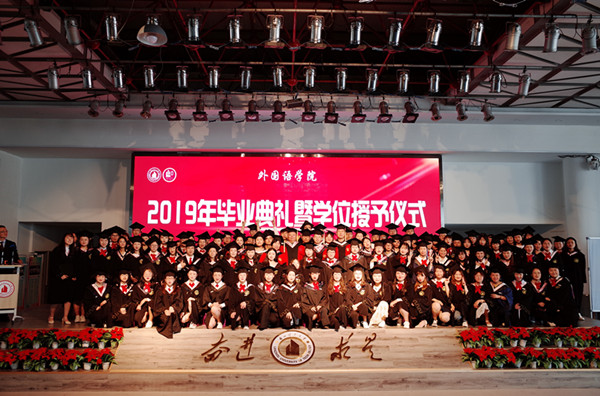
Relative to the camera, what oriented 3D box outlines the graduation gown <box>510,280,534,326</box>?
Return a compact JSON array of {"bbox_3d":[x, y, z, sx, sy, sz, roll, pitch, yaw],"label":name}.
[{"bbox_3d":[4.195,1.978,8.797,0.460,0.806,0.500,-2,-6,16],"label":"graduation gown"}]

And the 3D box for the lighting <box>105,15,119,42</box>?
[{"bbox_3d":[-2.485,-2.234,6.139,0.180,0.360,0.210,0,-6,-1],"label":"lighting"}]

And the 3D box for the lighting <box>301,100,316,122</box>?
[{"bbox_3d":[0.226,-2.331,12.559,0.400,0.500,0.420,0,-6,-2],"label":"lighting"}]

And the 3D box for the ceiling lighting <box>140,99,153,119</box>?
[{"bbox_3d":[-4.092,-2.385,12.411,0.310,0.450,0.340,0,-6,-2],"label":"ceiling lighting"}]

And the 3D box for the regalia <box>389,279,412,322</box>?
[{"bbox_3d":[1.878,1.911,8.739,0.460,0.773,0.500,0,-6,6],"label":"regalia"}]

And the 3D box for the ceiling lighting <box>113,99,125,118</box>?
[{"bbox_3d":[-3.519,-1.735,9.019,0.200,0.340,0.260,0,-6,-2],"label":"ceiling lighting"}]

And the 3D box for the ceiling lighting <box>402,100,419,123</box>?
[{"bbox_3d":[3.002,-2.349,12.659,0.400,0.500,0.420,0,-6,-2],"label":"ceiling lighting"}]

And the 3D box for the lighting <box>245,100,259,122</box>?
[{"bbox_3d":[-0.987,-1.758,9.467,0.270,0.350,0.270,0,-6,0],"label":"lighting"}]

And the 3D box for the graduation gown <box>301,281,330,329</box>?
[{"bbox_3d":[0.258,1.824,8.050,0.540,0.820,0.580,0,-6,-1],"label":"graduation gown"}]

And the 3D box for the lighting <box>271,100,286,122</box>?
[{"bbox_3d":[-0.438,-1.760,9.480,0.290,0.350,0.270,0,-6,0],"label":"lighting"}]

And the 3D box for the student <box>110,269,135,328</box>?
[{"bbox_3d":[-3.186,1.768,8.354,0.430,0.994,0.600,1,-6,-7],"label":"student"}]

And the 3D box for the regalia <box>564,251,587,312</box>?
[{"bbox_3d":[5.434,1.633,9.209,0.480,1.200,0.340,-1,-6,14],"label":"regalia"}]

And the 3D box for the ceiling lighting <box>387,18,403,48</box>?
[{"bbox_3d":[1.262,-2.199,6.231,0.220,0.380,0.250,0,-6,-1],"label":"ceiling lighting"}]

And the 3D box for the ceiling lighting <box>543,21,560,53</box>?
[{"bbox_3d":[4.533,-2.909,8.395,0.300,0.480,0.330,0,-6,-2],"label":"ceiling lighting"}]

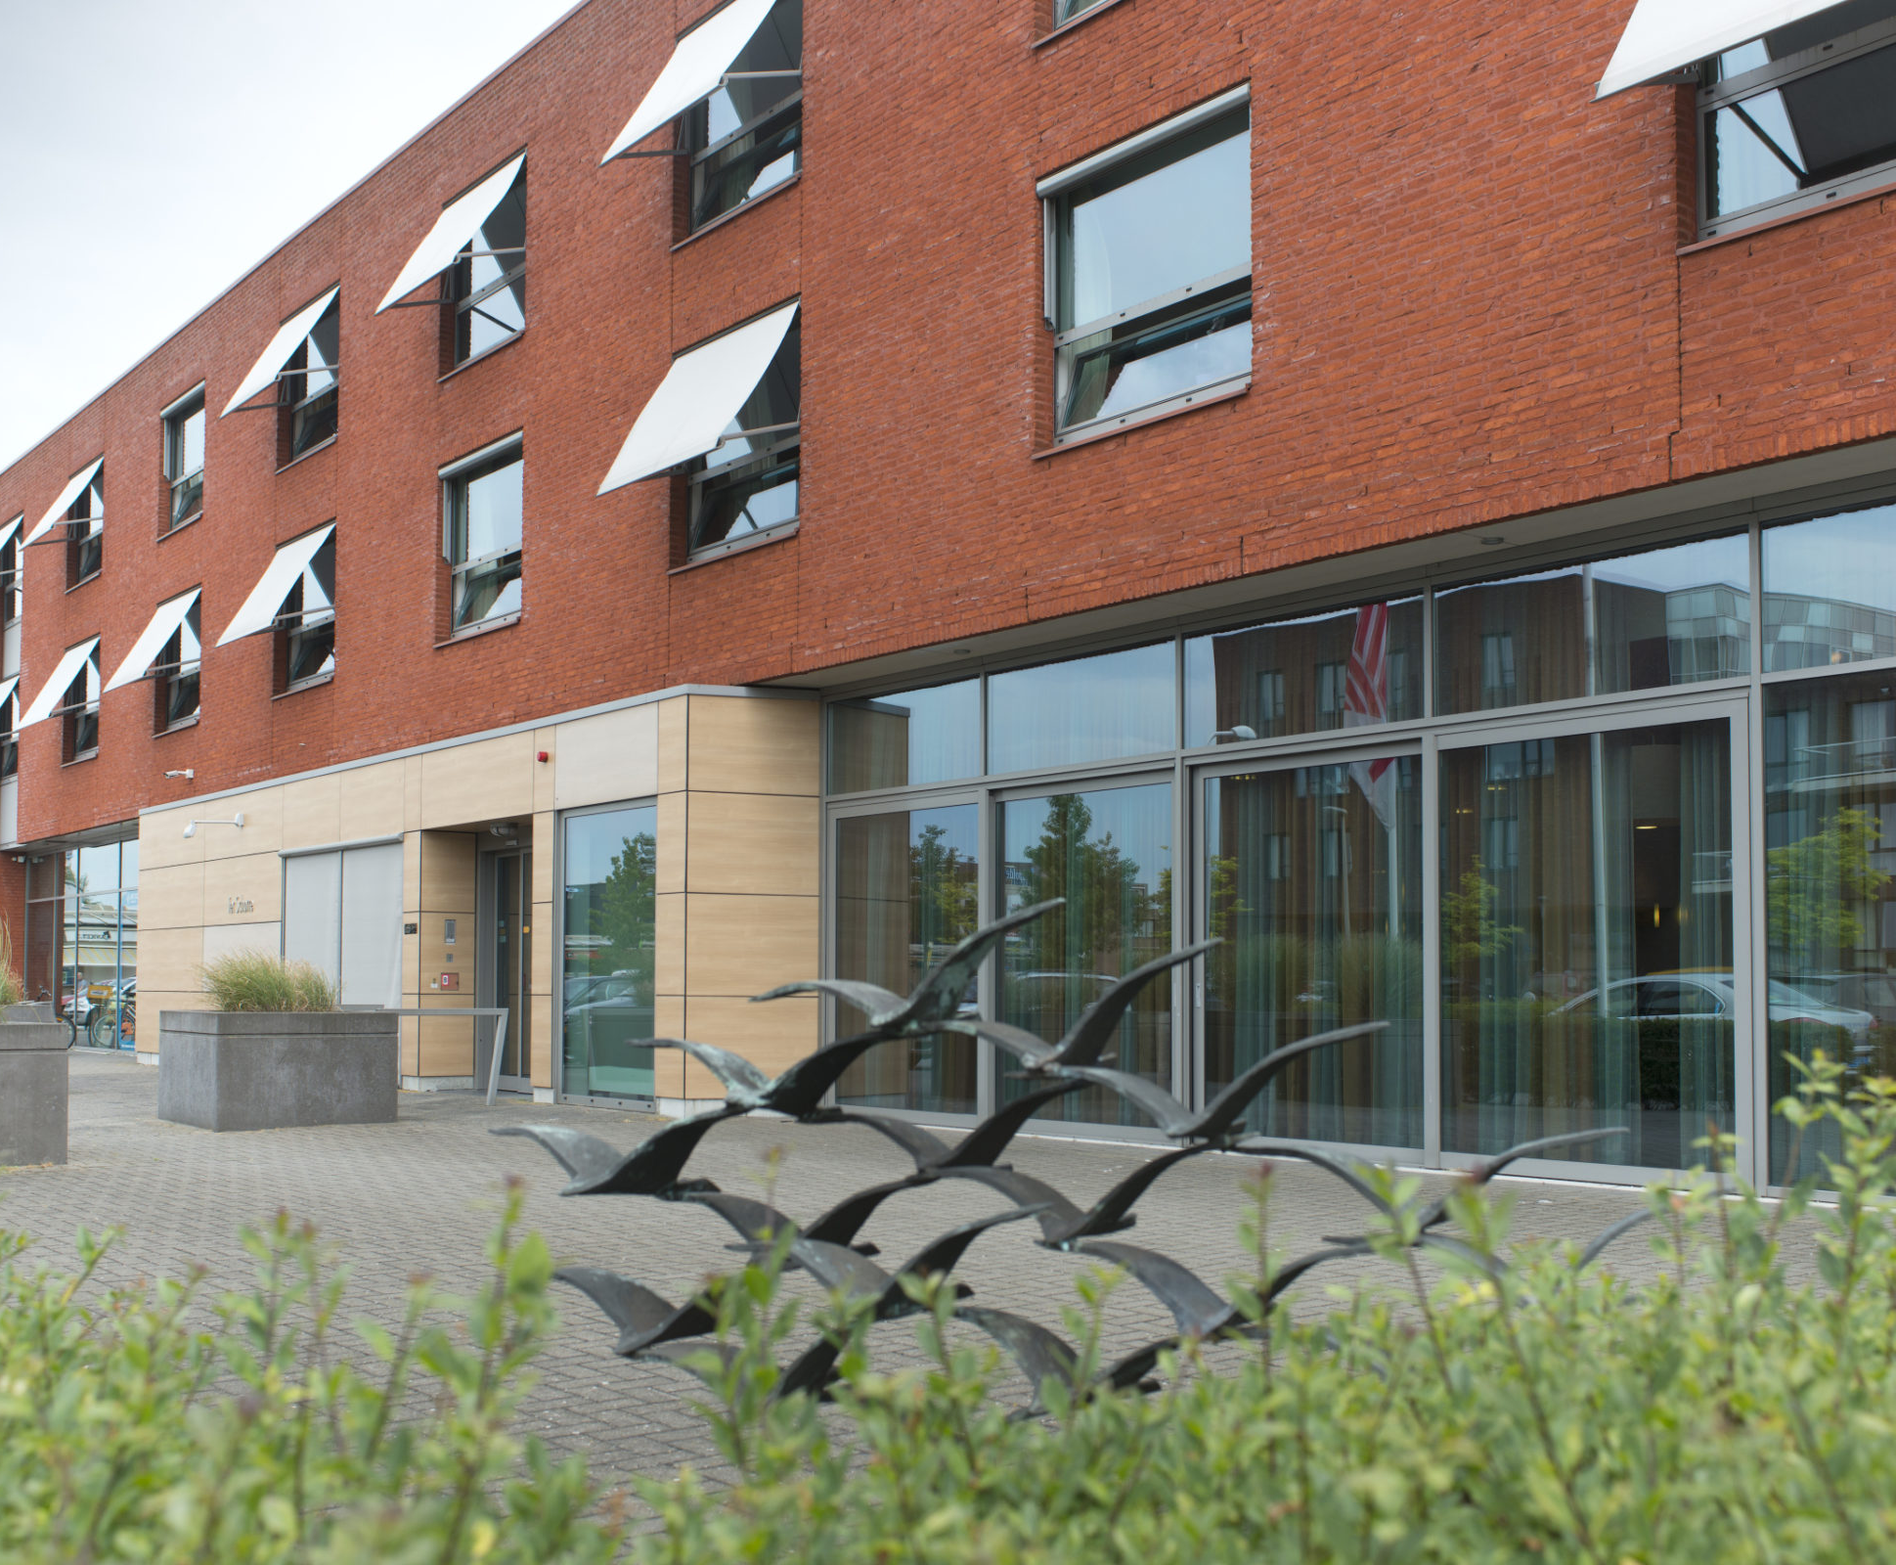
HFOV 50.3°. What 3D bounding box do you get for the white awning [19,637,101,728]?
[{"bbox_3d":[-14.225,-1.586,32.296,0.735,1.290,1.950,4,-5,-38],"label":"white awning"}]

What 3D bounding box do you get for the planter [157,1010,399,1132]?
[{"bbox_3d":[-5.149,2.202,15.562,1.400,0.850,1.400,4,-5,-38],"label":"planter"}]

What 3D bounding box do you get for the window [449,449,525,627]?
[{"bbox_3d":[-4.752,-2.443,20.701,0.170,1.900,1.950,3,-5,-38],"label":"window"}]

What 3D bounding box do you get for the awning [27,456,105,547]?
[{"bbox_3d":[-14.222,-4.419,32.419,0.735,1.290,1.950,4,-5,-38],"label":"awning"}]

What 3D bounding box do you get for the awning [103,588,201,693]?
[{"bbox_3d":[-11.084,-1.976,28.078,0.760,1.320,1.970,3,-5,-38],"label":"awning"}]

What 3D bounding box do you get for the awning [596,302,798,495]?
[{"bbox_3d":[-2.067,-3.138,16.578,0.760,1.320,1.970,3,-5,-38],"label":"awning"}]

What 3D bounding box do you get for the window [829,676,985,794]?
[{"bbox_3d":[-0.390,-0.338,16.227,0.100,0.772,2.019,3,-5,-38],"label":"window"}]

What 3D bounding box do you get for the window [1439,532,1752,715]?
[{"bbox_3d":[3.527,-0.837,11.231,0.100,0.769,2.005,3,-5,-38],"label":"window"}]

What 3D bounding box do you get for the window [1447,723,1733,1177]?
[{"bbox_3d":[3.482,0.905,11.154,0.100,2.358,1.885,3,-5,-38],"label":"window"}]

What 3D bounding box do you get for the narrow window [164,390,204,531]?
[{"bbox_3d":[-10.764,-4.501,28.589,0.170,1.840,1.950,3,-5,-38],"label":"narrow window"}]

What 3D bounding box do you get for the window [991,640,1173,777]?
[{"bbox_3d":[0.929,-0.504,14.544,0.100,0.768,2.026,3,-5,-38],"label":"window"}]

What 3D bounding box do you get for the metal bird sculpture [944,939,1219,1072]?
[{"bbox_3d":[0.280,0.467,4.200,0.620,0.290,0.360,-2,-5,33],"label":"metal bird sculpture"}]

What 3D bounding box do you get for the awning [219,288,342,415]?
[{"bbox_3d":[-8.169,-5.233,24.693,0.735,1.290,1.970,4,-5,-38],"label":"awning"}]

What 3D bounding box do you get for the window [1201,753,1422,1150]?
[{"bbox_3d":[2.259,1.069,12.712,0.100,2.343,1.805,3,-5,-38],"label":"window"}]

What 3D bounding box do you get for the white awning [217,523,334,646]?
[{"bbox_3d":[-8.194,-2.385,24.596,0.735,1.290,1.980,4,-5,-38],"label":"white awning"}]

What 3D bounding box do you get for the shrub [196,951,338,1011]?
[{"bbox_3d":[-5.750,1.706,17.100,1.000,0.580,1.050,3,-5,-38],"label":"shrub"}]

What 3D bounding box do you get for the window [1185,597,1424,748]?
[{"bbox_3d":[2.291,-0.697,13.267,0.080,0.780,2.080,4,-5,-38],"label":"window"}]

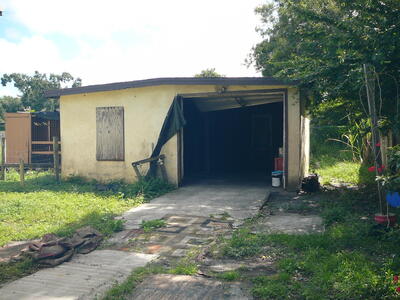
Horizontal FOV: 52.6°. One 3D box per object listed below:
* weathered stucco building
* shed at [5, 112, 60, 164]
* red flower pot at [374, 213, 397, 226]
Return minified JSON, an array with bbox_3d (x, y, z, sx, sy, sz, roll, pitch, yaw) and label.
[{"bbox_3d":[0.237,-0.638,13.245,6.900,2.680,7.000,1,3,17],"label":"weathered stucco building"},{"bbox_3d":[-5.650,-0.448,15.396,2.600,1.930,2.000,0,3,5],"label":"shed"},{"bbox_3d":[2.760,1.028,6.007,0.310,0.160,0.310,0,3,0],"label":"red flower pot"}]

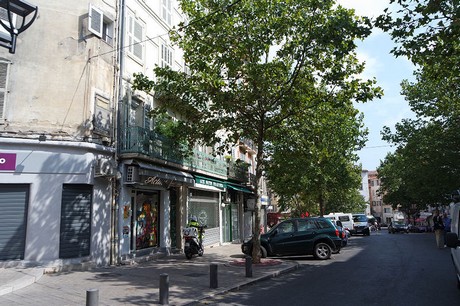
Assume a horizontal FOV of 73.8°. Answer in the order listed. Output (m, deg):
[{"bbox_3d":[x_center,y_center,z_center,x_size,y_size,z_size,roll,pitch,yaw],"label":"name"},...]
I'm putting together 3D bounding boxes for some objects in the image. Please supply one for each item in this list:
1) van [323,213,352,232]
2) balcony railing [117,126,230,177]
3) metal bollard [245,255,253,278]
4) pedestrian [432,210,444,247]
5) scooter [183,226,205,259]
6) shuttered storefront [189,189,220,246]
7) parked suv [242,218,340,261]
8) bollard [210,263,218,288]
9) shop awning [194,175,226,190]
[{"bbox_3d":[10.014,7.149,31.303,4.600,2.100,1.900,-6,-11,20],"label":"van"},{"bbox_3d":[-2.040,0.281,14.683,0.750,0.970,8.475,-6,-11,20],"label":"balcony railing"},{"bbox_3d":[0.512,3.106,8.363,0.170,0.520,0.170,-6,-11,20],"label":"metal bollard"},{"bbox_3d":[10.170,3.743,14.987,0.520,1.770,0.400,-9,-13,32],"label":"pedestrian"},{"bbox_3d":[-1.467,3.773,13.046,0.700,1.180,1.800,-6,-12,23],"label":"scooter"},{"bbox_3d":[-1.323,3.583,16.953,0.200,3.063,4.085,-6,-11,20],"label":"shuttered storefront"},{"bbox_3d":[2.844,3.810,13.955,4.200,1.680,1.750,-6,-11,20],"label":"parked suv"},{"bbox_3d":[-0.363,2.861,7.177,0.170,0.520,0.170,-6,-11,20],"label":"bollard"},{"bbox_3d":[-1.150,1.770,17.264,0.450,0.620,4.187,-6,-11,20],"label":"shop awning"}]

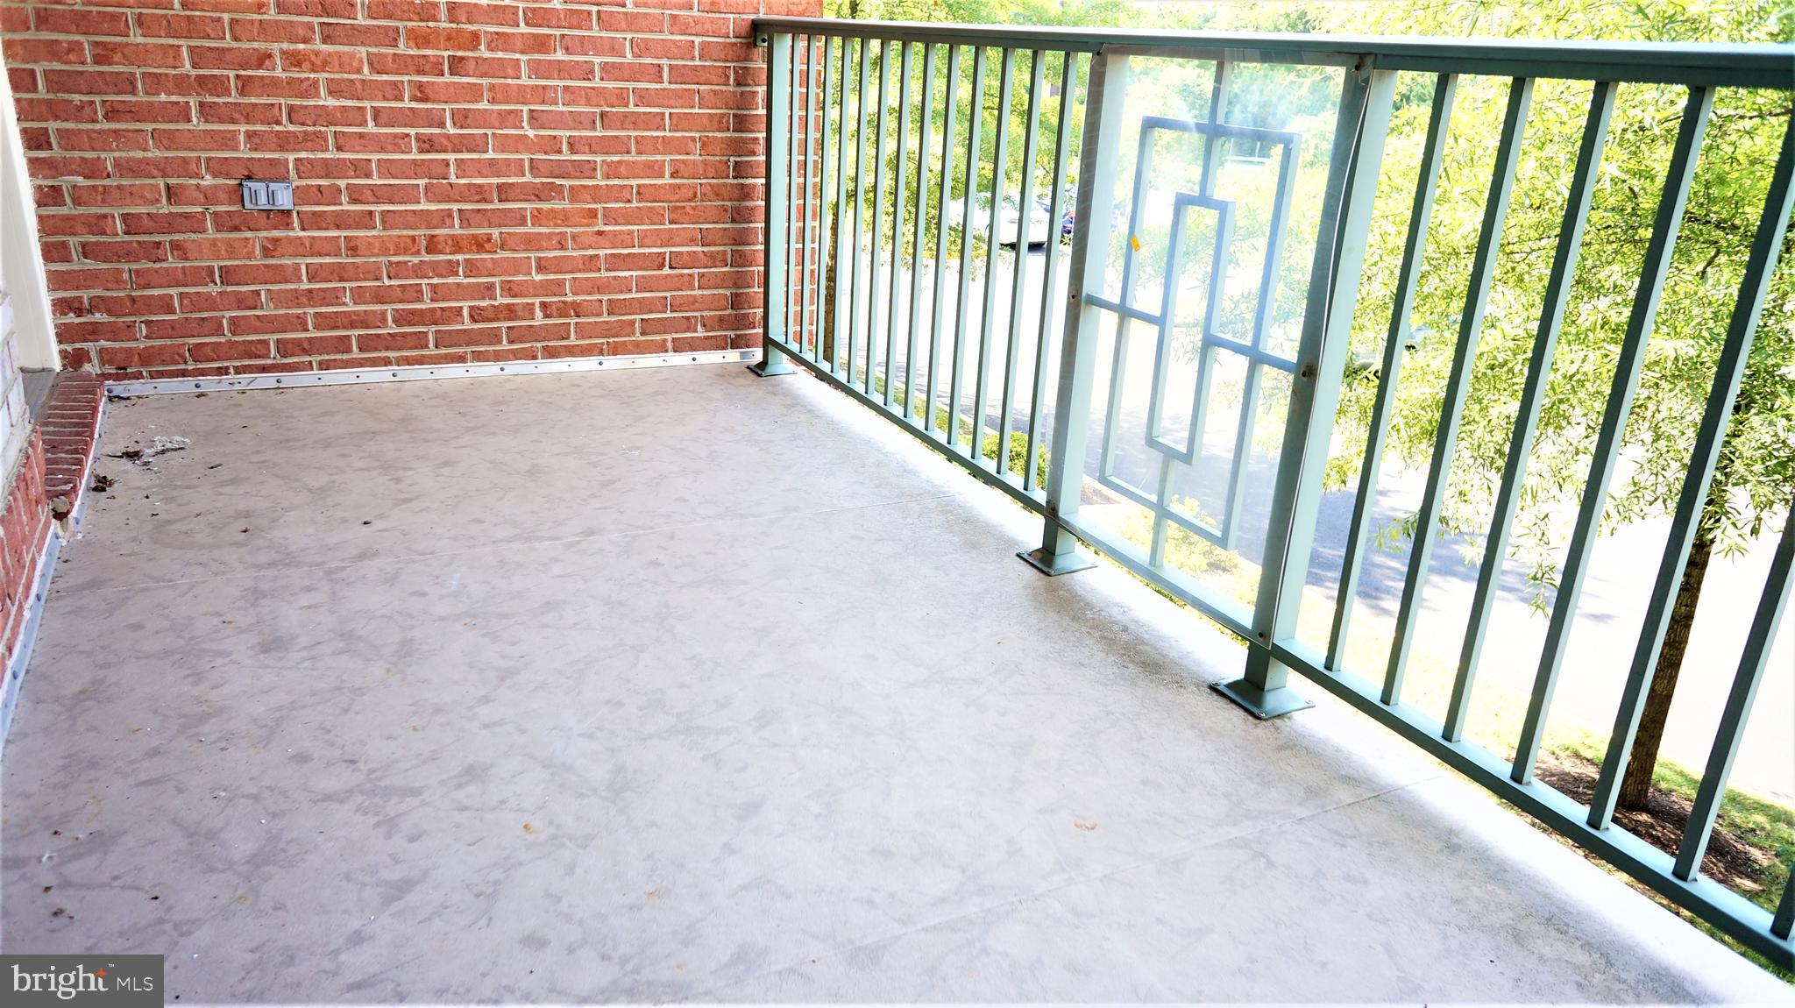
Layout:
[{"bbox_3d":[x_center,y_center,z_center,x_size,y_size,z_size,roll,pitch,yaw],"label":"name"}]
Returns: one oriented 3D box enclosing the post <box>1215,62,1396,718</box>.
[{"bbox_3d":[0.646,-0.148,1.774,0.123,1.020,0.123,-8,23,-27],"label":"post"}]

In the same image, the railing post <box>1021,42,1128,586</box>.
[{"bbox_3d":[0.367,-0.356,2.263,0.123,1.020,0.123,-8,23,-27],"label":"railing post"}]

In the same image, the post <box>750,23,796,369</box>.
[{"bbox_3d":[-0.381,-0.911,3.568,0.123,1.020,0.123,-8,23,-27],"label":"post"}]

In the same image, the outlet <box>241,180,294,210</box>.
[{"bbox_3d":[-1.667,-0.819,3.032,0.116,0.073,0.025,-8,23,-27],"label":"outlet"}]

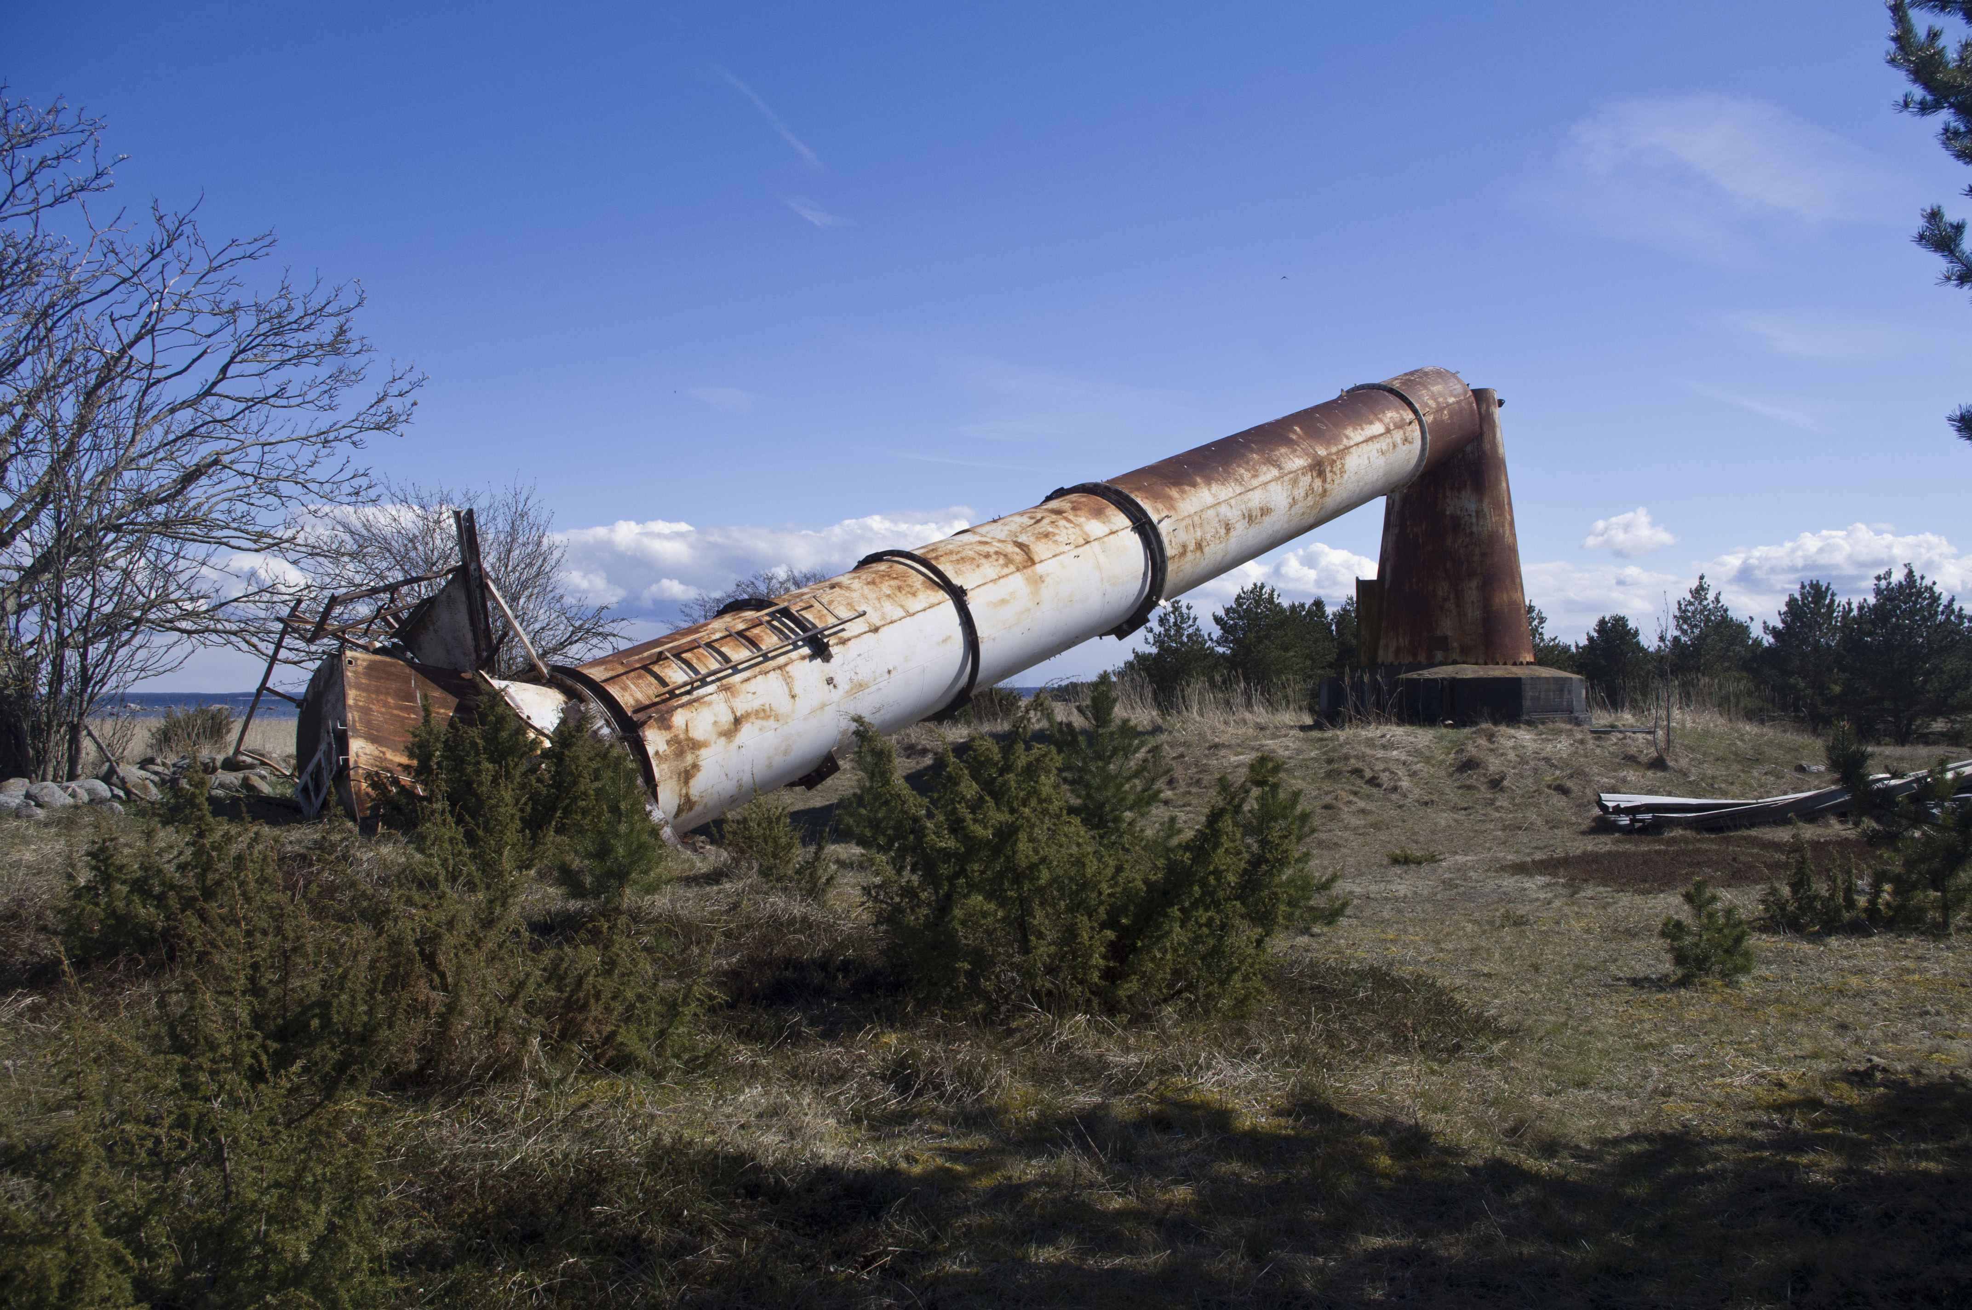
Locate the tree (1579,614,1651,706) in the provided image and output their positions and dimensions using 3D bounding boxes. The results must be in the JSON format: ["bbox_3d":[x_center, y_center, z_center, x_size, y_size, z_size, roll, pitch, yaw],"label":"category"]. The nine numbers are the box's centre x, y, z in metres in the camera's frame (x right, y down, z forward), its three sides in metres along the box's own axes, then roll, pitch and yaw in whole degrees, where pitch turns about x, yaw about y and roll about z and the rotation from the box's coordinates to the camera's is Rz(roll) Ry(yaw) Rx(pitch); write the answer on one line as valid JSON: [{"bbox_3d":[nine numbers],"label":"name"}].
[{"bbox_3d":[16.448,0.500,43.000,2.034,3.139,2.000,0,-1,0],"label":"tree"}]

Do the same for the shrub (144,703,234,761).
[{"bbox_3d":[-15.530,1.618,32.000,1.825,1.343,1.700,0,-1,0],"label":"shrub"}]

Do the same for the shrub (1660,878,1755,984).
[{"bbox_3d":[3.870,1.474,8.800,0.512,0.561,0.480,0,-1,0],"label":"shrub"}]

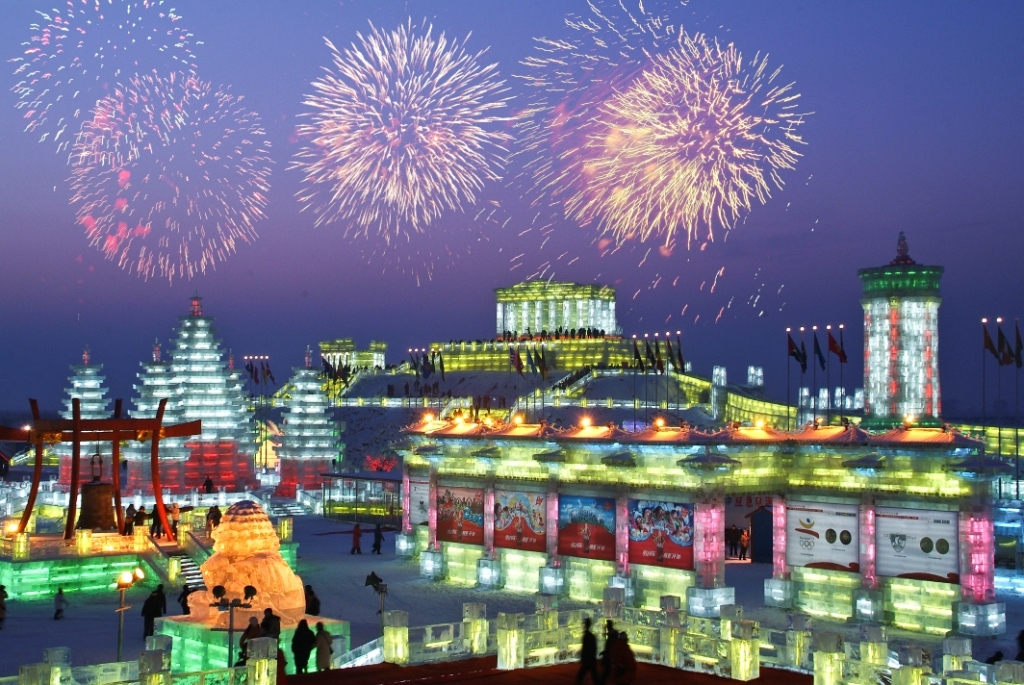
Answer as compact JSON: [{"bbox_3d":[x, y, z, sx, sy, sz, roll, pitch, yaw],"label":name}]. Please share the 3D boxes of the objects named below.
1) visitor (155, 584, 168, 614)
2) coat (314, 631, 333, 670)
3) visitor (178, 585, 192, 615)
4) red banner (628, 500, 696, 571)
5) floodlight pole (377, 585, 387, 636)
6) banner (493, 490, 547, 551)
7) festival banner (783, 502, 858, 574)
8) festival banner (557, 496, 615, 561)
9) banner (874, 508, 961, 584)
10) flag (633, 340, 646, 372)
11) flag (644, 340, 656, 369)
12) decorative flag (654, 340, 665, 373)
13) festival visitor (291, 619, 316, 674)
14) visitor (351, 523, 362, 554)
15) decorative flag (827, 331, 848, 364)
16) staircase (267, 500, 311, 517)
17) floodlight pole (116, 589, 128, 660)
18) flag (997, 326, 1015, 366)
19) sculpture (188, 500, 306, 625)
[{"bbox_3d":[-12.661,9.595,49.300,0.580,1.720,0.400,0,-3,12],"label":"visitor"},{"bbox_3d":[-5.880,9.607,42.700,0.520,1.250,0.380,1,-3,-11],"label":"coat"},{"bbox_3d":[-11.980,9.771,50.300,0.600,1.700,0.420,0,-3,0],"label":"visitor"},{"bbox_3d":[6.162,7.943,56.550,0.100,2.650,3.580,3,-4,-41],"label":"red banner"},{"bbox_3d":[-4.065,8.951,43.000,0.150,2.650,0.150,0,-3,9],"label":"floodlight pole"},{"bbox_3d":[0.381,8.051,61.300,3.300,2.600,0.100,-3,-4,45],"label":"banner"},{"bbox_3d":[12.684,7.915,55.790,0.100,2.650,3.550,3,-4,-41],"label":"festival banner"},{"bbox_3d":[3.221,7.913,58.300,3.300,2.600,0.100,-3,-4,45],"label":"festival banner"},{"bbox_3d":[15.557,7.760,52.554,0.100,2.660,3.610,3,-4,-41],"label":"banner"},{"bbox_3d":[10.847,1.146,116.000,1.000,2.700,0.400,0,-3,0],"label":"flag"},{"bbox_3d":[11.721,1.052,115.000,0.950,2.700,0.350,0,-3,0],"label":"flag"},{"bbox_3d":[15.870,1.614,147.051,1.100,3.500,0.400,0,-3,11],"label":"decorative flag"},{"bbox_3d":[-6.468,9.463,42.500,0.680,1.720,0.450,1,-3,-11],"label":"festival visitor"},{"bbox_3d":[-8.915,11.238,78.200,0.600,1.730,0.500,1,-3,-12],"label":"visitor"},{"bbox_3d":[24.807,0.380,104.000,1.600,2.500,0.400,0,-3,0],"label":"decorative flag"},{"bbox_3d":[-17.498,12.996,107.000,1.800,1.000,3.100,-3,-4,45],"label":"staircase"},{"bbox_3d":[-12.000,8.881,42.000,0.150,2.700,0.150,-1,-3,24],"label":"floodlight pole"},{"bbox_3d":[43.354,0.351,120.064,1.600,3.400,0.400,0,-3,11],"label":"flag"},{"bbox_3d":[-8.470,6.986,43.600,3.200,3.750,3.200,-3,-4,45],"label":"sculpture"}]

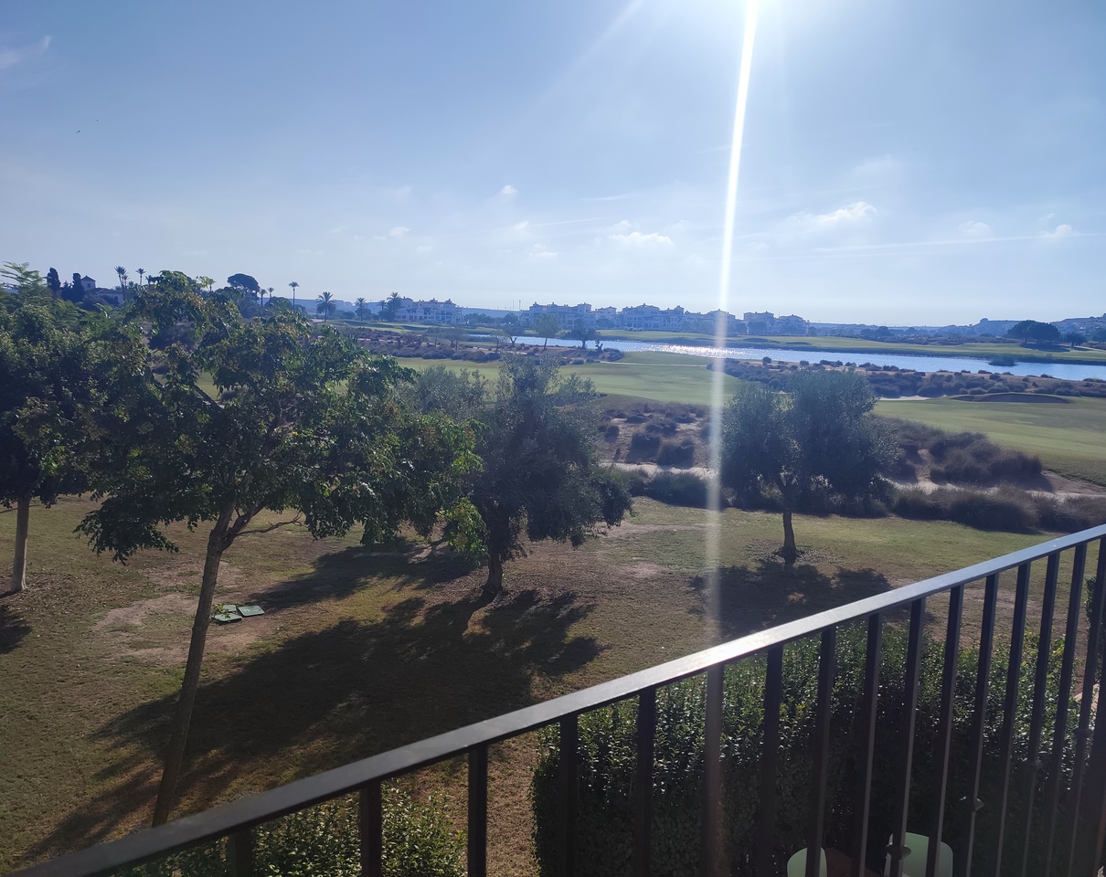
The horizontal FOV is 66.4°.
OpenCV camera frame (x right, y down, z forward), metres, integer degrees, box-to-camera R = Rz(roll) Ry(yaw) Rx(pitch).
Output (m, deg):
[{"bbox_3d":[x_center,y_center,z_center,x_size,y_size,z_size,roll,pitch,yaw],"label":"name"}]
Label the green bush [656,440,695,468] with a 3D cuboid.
[{"bbox_3d":[4.299,0.534,29.754,1.350,0.915,1.282,2,8,0],"label":"green bush"}]

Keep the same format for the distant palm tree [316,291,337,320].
[{"bbox_3d":[-78.150,-45.928,291.885,7.583,9.994,7.583,2,8,0],"label":"distant palm tree"}]

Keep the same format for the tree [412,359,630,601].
[{"bbox_3d":[-0.556,0.737,14.859,3.823,4.270,3.632,2,8,0],"label":"tree"}]

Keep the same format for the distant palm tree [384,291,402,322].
[{"bbox_3d":[-61.972,-51.010,326.421,7.064,11.866,7.064,2,8,0],"label":"distant palm tree"}]

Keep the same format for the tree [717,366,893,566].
[{"bbox_3d":[5.343,0.627,17.739,3.598,4.135,3.491,2,8,0],"label":"tree"}]

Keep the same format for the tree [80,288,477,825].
[{"bbox_3d":[-2.494,1.244,7.669,3.592,5.160,3.484,2,8,0],"label":"tree"}]

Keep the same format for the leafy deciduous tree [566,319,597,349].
[{"bbox_3d":[4.565,-16.589,133.979,4.923,4.887,4.923,2,8,0],"label":"leafy deciduous tree"}]

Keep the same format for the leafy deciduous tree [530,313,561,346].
[{"bbox_3d":[-1.087,-17.161,133.929,5.212,5.457,5.212,2,8,0],"label":"leafy deciduous tree"}]

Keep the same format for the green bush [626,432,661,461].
[{"bbox_3d":[3.353,0.249,31.133,1.278,1.012,1.214,2,8,0],"label":"green bush"}]

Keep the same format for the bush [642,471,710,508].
[{"bbox_3d":[3.454,1.403,23.721,1.845,0.946,1.476,2,8,0],"label":"bush"}]

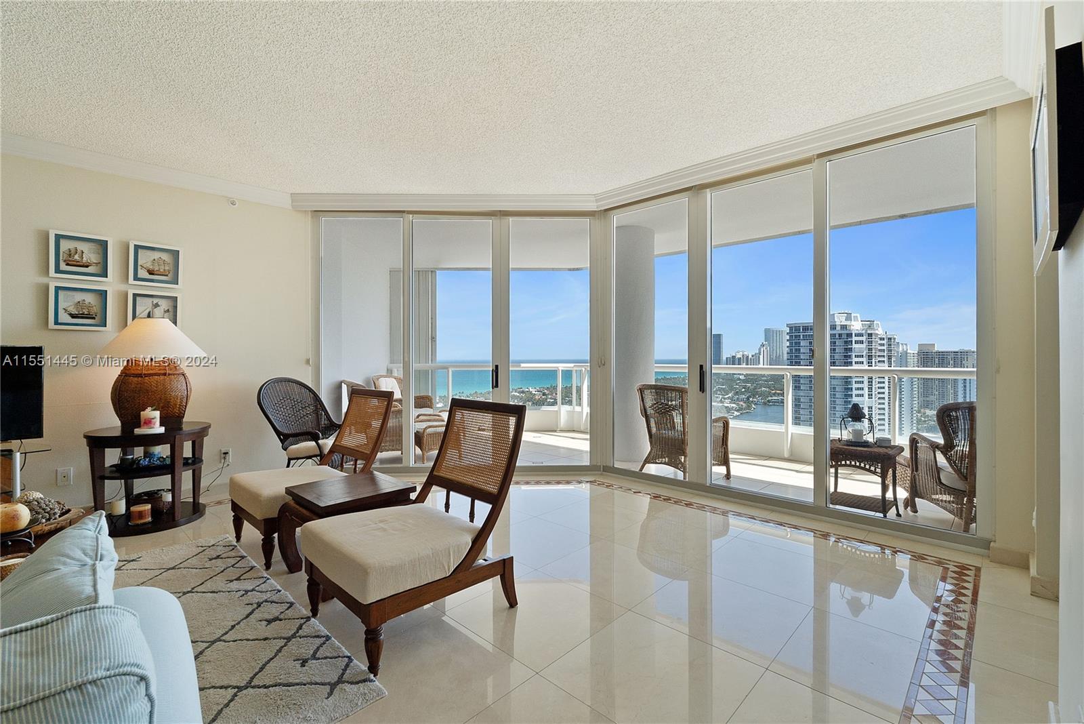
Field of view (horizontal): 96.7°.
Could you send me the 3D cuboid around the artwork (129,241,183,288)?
[{"bbox_3d":[-3.061,-0.762,3.829,0.332,0.330,0.035,0,0,-42],"label":"artwork"}]

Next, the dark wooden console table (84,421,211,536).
[{"bbox_3d":[-2.782,0.795,3.409,0.710,0.647,0.710,-1,1,-44],"label":"dark wooden console table"}]

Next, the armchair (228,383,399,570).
[{"bbox_3d":[-1.449,0.667,3.092,0.627,0.927,0.808,0,0,44],"label":"armchair"}]

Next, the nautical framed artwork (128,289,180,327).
[{"bbox_3d":[-3.067,-0.387,3.823,0.332,0.330,0.035,0,0,-42],"label":"nautical framed artwork"}]

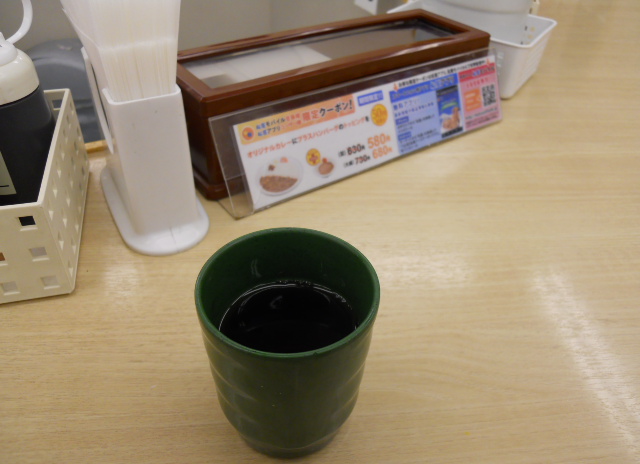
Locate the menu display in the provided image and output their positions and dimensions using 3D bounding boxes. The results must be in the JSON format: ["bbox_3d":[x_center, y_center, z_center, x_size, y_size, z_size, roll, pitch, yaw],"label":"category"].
[{"bbox_3d":[0.057,-0.097,0.451,0.312,0.068,0.030,-23,44,-29],"label":"menu display"}]

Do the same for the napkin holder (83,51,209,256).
[{"bbox_3d":[-0.128,-0.068,0.373,0.064,0.102,0.146,-16,41,-23],"label":"napkin holder"}]

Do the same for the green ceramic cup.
[{"bbox_3d":[-0.014,0.055,0.232,0.073,0.087,0.073,2,37,-1],"label":"green ceramic cup"}]

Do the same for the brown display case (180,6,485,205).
[{"bbox_3d":[0.015,-0.135,0.485,0.308,0.083,0.098,-23,44,-29],"label":"brown display case"}]

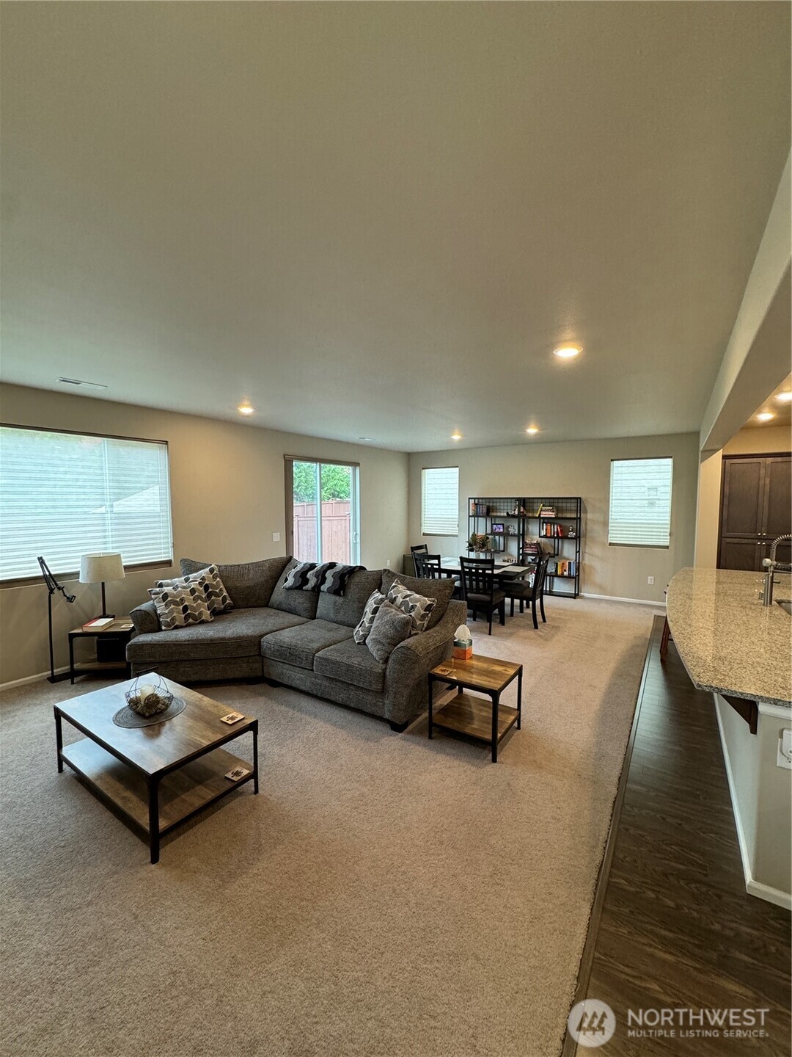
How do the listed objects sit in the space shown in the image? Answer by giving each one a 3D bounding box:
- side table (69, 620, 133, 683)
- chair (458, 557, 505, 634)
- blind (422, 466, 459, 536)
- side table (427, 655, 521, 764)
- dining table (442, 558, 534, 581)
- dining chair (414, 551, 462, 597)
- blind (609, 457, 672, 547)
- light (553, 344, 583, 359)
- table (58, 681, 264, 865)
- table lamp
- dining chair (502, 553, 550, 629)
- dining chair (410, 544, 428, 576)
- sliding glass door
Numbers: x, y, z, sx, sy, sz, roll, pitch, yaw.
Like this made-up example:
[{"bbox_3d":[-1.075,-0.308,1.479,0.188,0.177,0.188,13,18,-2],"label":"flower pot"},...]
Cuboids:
[{"bbox_3d":[-2.818,1.203,4.280,0.515,0.494,0.515,0,4,-7],"label":"side table"},{"bbox_3d":[1.163,0.851,5.708,0.455,0.967,0.570,3,5,33],"label":"chair"},{"bbox_3d":[0.943,-0.571,9.100,0.875,1.455,0.070,3,5,33],"label":"blind"},{"bbox_3d":[0.590,1.274,3.139,0.515,0.492,0.499,3,5,33],"label":"side table"},{"bbox_3d":[1.095,0.918,6.221,1.530,0.760,0.940,3,5,33],"label":"dining table"},{"bbox_3d":[0.592,0.822,6.116,0.450,0.967,0.560,4,6,42],"label":"dining chair"},{"bbox_3d":[4.134,-0.425,7.243,0.890,1.490,0.060,2,4,33],"label":"blind"},{"bbox_3d":[1.230,-1.258,3.048,0.195,0.030,0.195,2,4,33],"label":"light"},{"bbox_3d":[-1.477,1.336,2.606,1.208,0.445,0.601,3,5,34],"label":"table"},{"bbox_3d":[-2.996,0.608,4.378,0.385,0.680,0.385,0,4,-7],"label":"table lamp"},{"bbox_3d":[1.792,0.834,5.926,0.580,0.967,0.455,3,5,33],"label":"dining chair"},{"bbox_3d":[0.610,0.786,6.878,0.560,0.980,0.460,2,4,33],"label":"dining chair"},{"bbox_3d":[-1.221,0.031,7.390,0.120,2.370,1.820,3,5,33],"label":"sliding glass door"}]

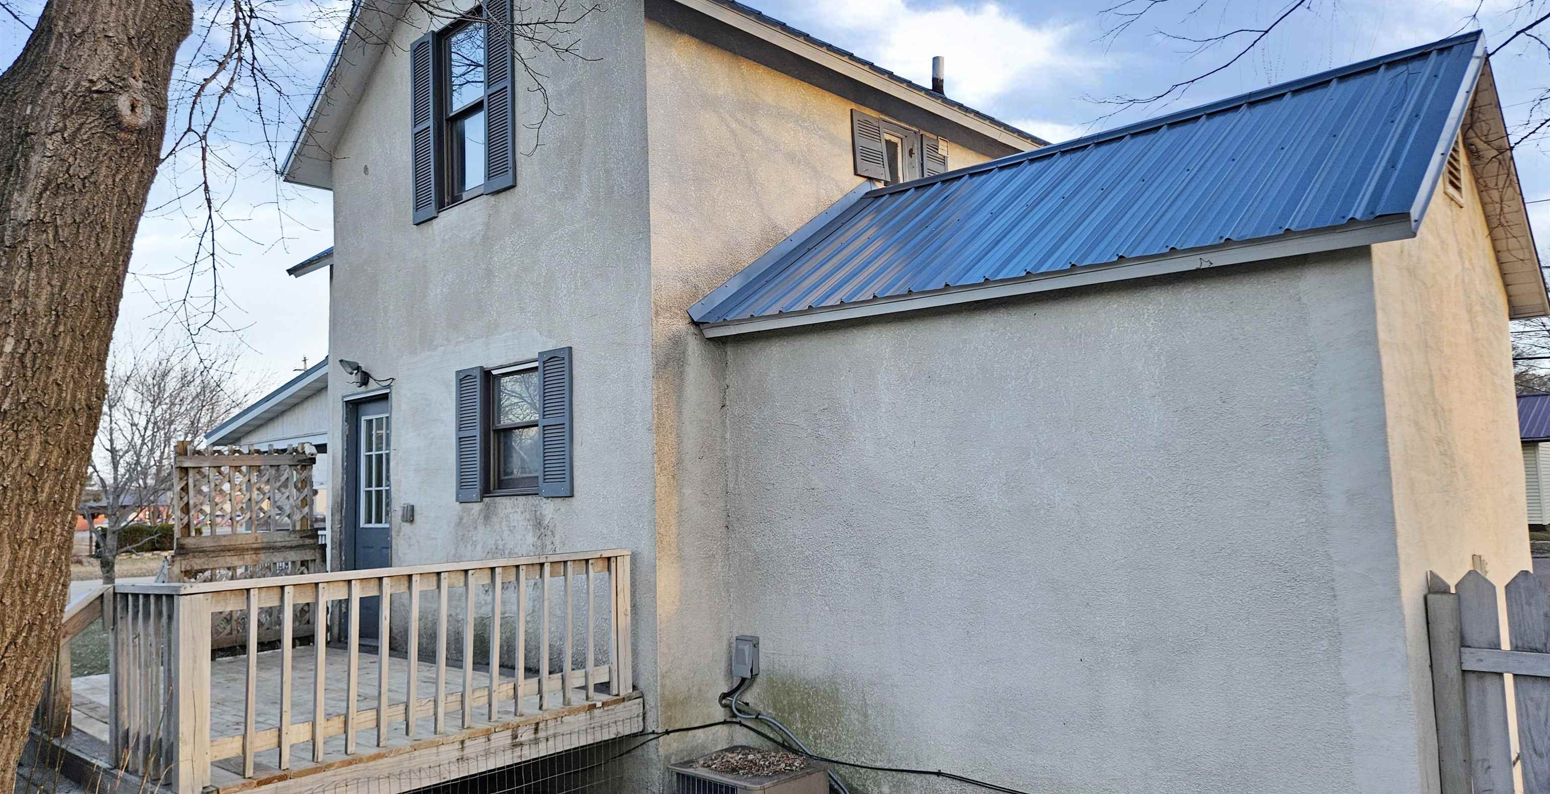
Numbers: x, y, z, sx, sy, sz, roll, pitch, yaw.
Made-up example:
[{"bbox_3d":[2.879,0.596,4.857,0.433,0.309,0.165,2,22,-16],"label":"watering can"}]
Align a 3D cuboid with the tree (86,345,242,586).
[{"bbox_3d":[-10.748,1.381,17.665,3.300,4.700,3.300,1,-6,-31],"label":"tree"}]

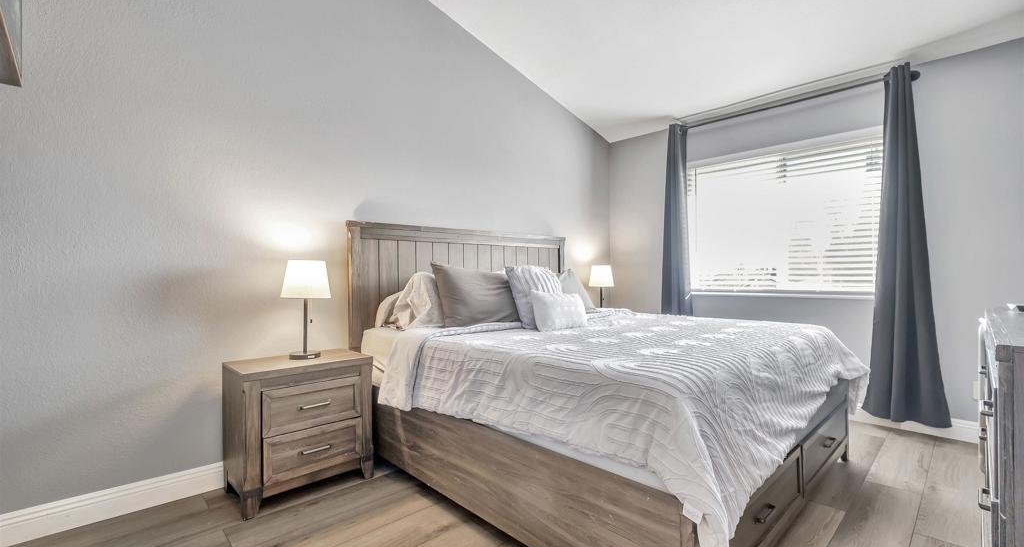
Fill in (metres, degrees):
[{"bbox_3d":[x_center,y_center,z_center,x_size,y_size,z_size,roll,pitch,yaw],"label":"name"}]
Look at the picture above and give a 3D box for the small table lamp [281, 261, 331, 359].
[{"bbox_3d":[-1.140,0.195,2.354,0.251,0.532,0.251,0,-1,-43],"label":"small table lamp"}]

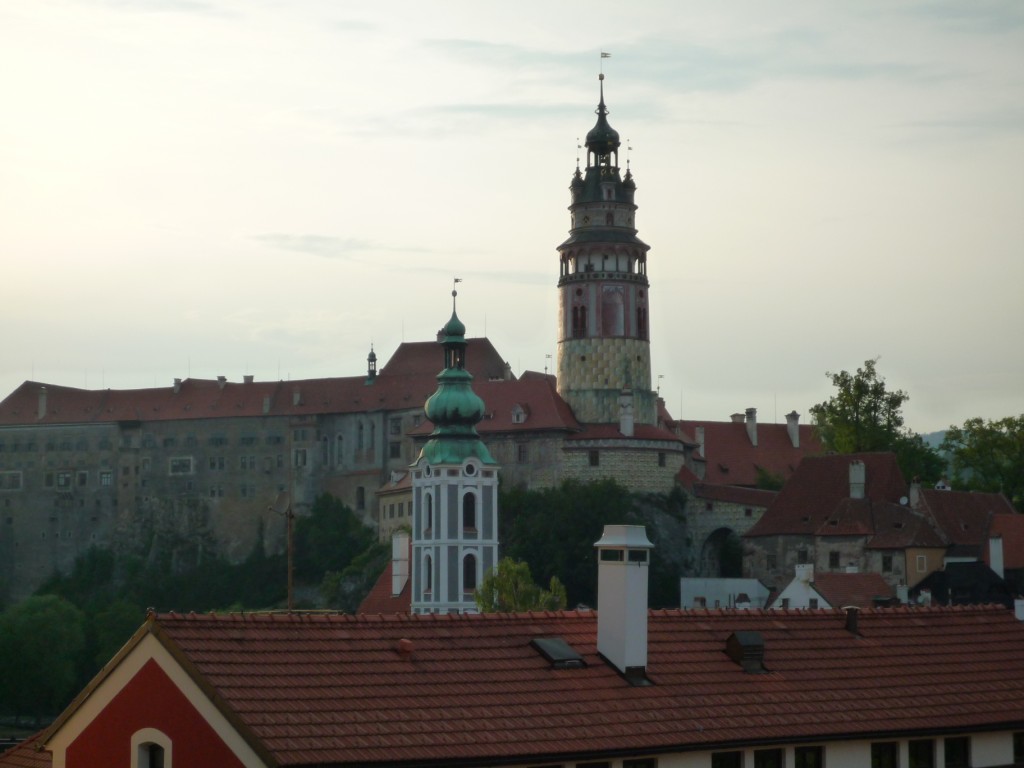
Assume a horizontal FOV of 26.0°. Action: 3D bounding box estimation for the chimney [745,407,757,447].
[{"bbox_3d":[33.418,6.049,308.593,1.100,5.440,1.500,3,-6,-36],"label":"chimney"}]

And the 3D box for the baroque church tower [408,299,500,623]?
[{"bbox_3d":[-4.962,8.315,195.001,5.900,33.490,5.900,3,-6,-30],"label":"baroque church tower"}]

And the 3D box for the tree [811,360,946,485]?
[{"bbox_3d":[45.670,6.622,278.431,16.000,19.730,14.500,0,-5,0],"label":"tree"}]

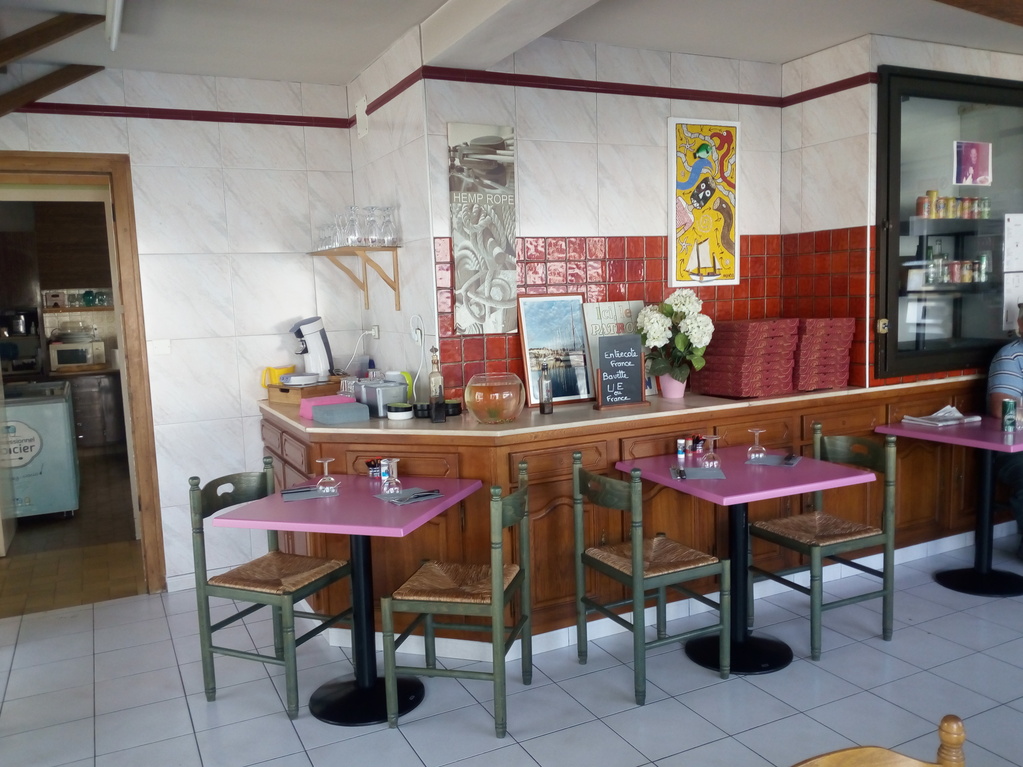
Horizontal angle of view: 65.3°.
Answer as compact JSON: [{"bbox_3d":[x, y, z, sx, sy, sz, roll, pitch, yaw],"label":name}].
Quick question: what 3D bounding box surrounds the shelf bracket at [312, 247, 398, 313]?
[{"bbox_3d":[-0.790,-0.514,3.986,0.270,0.311,0.627,-5,6,-29],"label":"shelf bracket"}]

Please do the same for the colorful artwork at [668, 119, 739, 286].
[{"bbox_3d":[0.969,-0.898,3.992,0.416,0.819,0.029,-4,6,-23],"label":"colorful artwork"}]

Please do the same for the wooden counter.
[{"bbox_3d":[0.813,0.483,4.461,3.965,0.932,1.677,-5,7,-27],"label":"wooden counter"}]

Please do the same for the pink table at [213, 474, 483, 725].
[{"bbox_3d":[-0.542,0.784,2.902,0.690,0.742,0.690,0,6,18],"label":"pink table"}]

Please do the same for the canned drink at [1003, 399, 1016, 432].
[{"bbox_3d":[2.366,0.151,3.787,0.059,0.146,0.059,-5,7,-28],"label":"canned drink"}]

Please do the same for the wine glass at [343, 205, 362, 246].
[{"bbox_3d":[-0.739,-0.733,3.711,0.080,0.188,0.080,-5,6,-29],"label":"wine glass"}]

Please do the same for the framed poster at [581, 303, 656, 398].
[{"bbox_3d":[0.546,-0.165,4.004,0.372,0.485,0.020,-5,-6,-28],"label":"framed poster"}]

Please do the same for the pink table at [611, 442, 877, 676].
[{"bbox_3d":[0.894,0.696,3.125,0.687,0.735,0.682,-4,6,-24],"label":"pink table"}]

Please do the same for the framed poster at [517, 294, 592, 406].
[{"bbox_3d":[0.221,-0.168,3.885,0.390,0.533,0.025,-5,-3,-29],"label":"framed poster"}]

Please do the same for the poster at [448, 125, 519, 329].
[{"bbox_3d":[-0.113,-0.682,3.551,0.309,0.921,0.020,-4,6,-23],"label":"poster"}]

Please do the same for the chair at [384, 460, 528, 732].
[{"bbox_3d":[-0.170,0.716,2.770,0.436,0.838,0.412,-1,6,14],"label":"chair"}]

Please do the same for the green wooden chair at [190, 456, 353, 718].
[{"bbox_3d":[-0.867,0.724,2.963,0.436,0.838,0.412,0,6,25],"label":"green wooden chair"}]

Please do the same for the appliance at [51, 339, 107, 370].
[{"bbox_3d":[-4.416,-0.275,8.136,0.483,0.281,0.375,-5,7,-28],"label":"appliance"}]

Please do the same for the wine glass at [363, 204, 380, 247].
[{"bbox_3d":[-0.658,-0.740,3.757,0.080,0.188,0.080,-5,6,-29],"label":"wine glass"}]

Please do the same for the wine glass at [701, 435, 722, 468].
[{"bbox_3d":[0.789,0.267,3.144,0.074,0.122,0.074,-2,5,0],"label":"wine glass"}]

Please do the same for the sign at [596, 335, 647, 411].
[{"bbox_3d":[0.474,-0.050,3.460,0.261,0.309,0.069,-5,6,-25],"label":"sign"}]

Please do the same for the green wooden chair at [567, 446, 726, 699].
[{"bbox_3d":[0.511,0.672,2.975,0.436,0.838,0.412,-5,6,-27],"label":"green wooden chair"}]

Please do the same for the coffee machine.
[{"bbox_3d":[-1.116,-0.174,4.390,0.217,0.355,0.306,3,8,42],"label":"coffee machine"}]

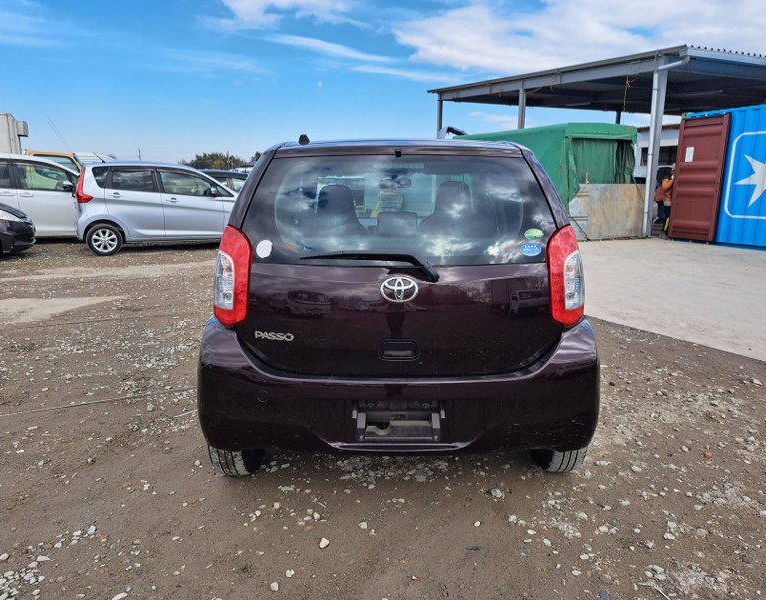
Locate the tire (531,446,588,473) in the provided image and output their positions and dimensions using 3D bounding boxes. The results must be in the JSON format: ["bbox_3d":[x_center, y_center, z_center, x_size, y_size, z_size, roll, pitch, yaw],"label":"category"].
[{"bbox_3d":[0.796,0.512,2.598,0.170,0.570,0.570,0,13,0],"label":"tire"}]

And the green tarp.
[{"bbox_3d":[3.845,-3.441,14.381,1.750,1.750,5.300,-4,13,-18],"label":"green tarp"}]

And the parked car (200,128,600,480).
[{"bbox_3d":[0.064,-0.261,3.802,1.670,1.530,3.650,0,13,0],"label":"parked car"}]

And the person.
[{"bbox_3d":[6.737,-2.400,13.094,0.500,1.650,0.500,0,13,0],"label":"person"}]

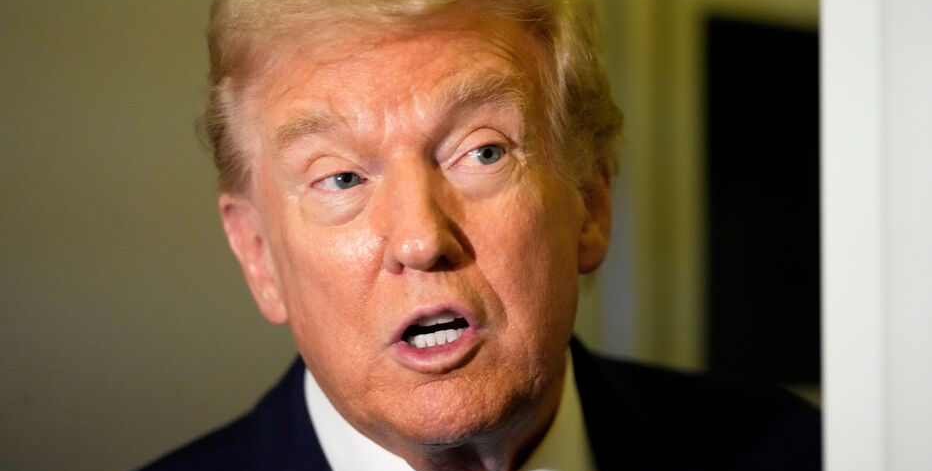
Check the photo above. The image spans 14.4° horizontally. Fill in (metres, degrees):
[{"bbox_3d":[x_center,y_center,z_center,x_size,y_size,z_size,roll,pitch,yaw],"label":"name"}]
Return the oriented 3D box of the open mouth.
[{"bbox_3d":[-0.013,0.043,1.665,0.031,0.015,0.018,-10,-4,0],"label":"open mouth"}]

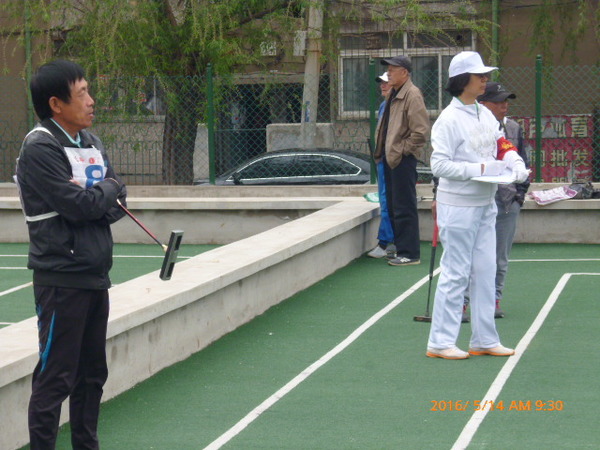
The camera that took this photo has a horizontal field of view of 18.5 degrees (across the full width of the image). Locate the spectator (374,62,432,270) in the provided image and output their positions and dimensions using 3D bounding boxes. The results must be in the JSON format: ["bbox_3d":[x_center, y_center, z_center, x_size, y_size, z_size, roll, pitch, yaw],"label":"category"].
[{"bbox_3d":[0.848,-0.548,15.356,0.380,1.714,0.500,-3,5,-25],"label":"spectator"}]

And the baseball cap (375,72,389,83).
[{"bbox_3d":[0.776,-1.270,15.844,0.265,0.116,0.180,-3,5,-22],"label":"baseball cap"}]

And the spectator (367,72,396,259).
[{"bbox_3d":[0.766,-0.529,15.905,0.360,1.594,0.470,-3,5,-25],"label":"spectator"}]

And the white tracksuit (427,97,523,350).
[{"bbox_3d":[0.953,-0.005,10.067,0.440,1.396,0.480,1,5,24],"label":"white tracksuit"}]

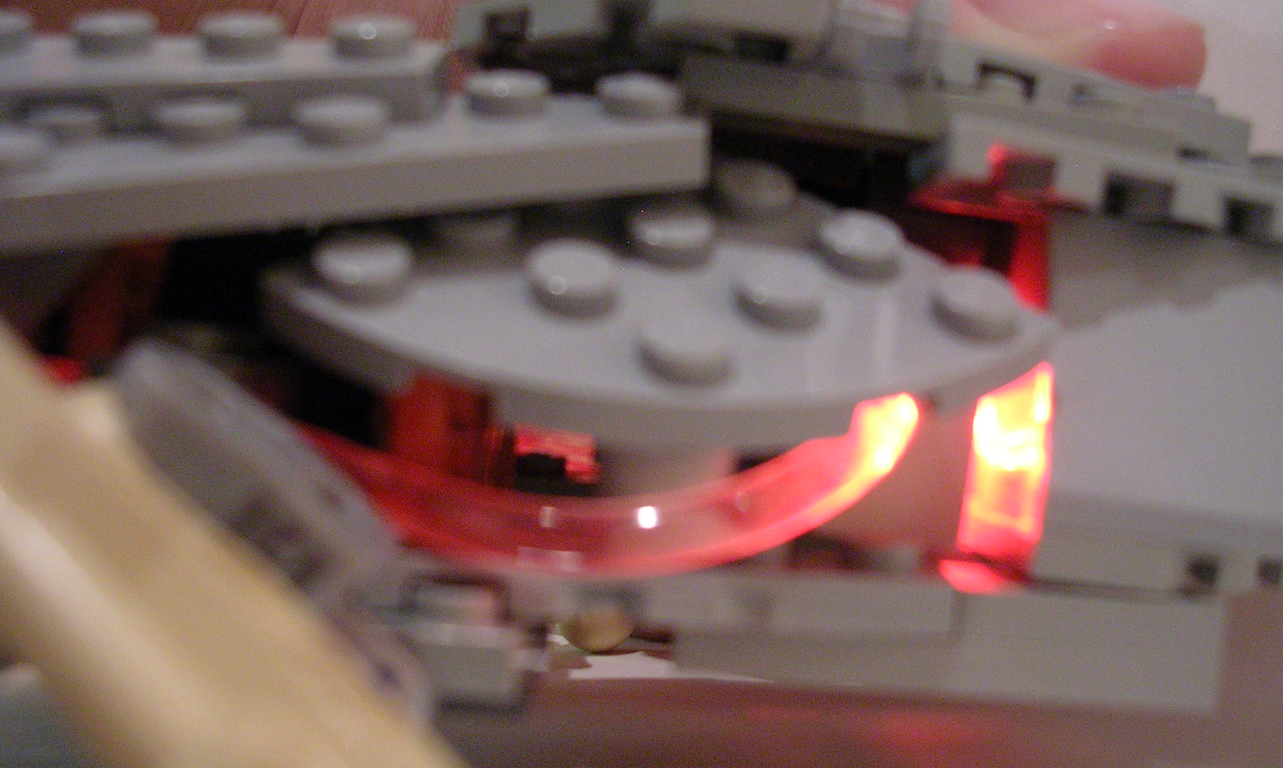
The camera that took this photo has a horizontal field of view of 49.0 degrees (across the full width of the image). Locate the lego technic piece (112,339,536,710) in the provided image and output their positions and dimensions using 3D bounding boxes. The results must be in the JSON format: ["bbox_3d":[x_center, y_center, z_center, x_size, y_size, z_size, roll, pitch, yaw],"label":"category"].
[{"bbox_3d":[-0.015,0.006,0.064,0.008,0.008,0.019,-24,40,-35],"label":"lego technic piece"}]

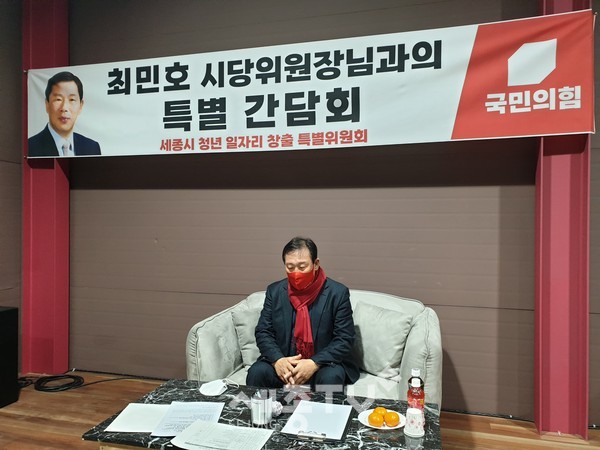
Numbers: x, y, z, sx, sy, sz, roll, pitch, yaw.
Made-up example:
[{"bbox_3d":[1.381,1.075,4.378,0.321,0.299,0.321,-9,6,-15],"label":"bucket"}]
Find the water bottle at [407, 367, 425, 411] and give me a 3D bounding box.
[{"bbox_3d":[0.426,0.626,1.645,0.064,0.199,0.064,0,0,14],"label":"water bottle"}]

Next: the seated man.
[{"bbox_3d":[0.018,0.645,2.336,0.545,1.160,0.670,0,0,14],"label":"seated man"}]

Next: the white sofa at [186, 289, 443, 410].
[{"bbox_3d":[0.114,0.815,2.555,1.286,0.820,0.800,0,0,14],"label":"white sofa"}]

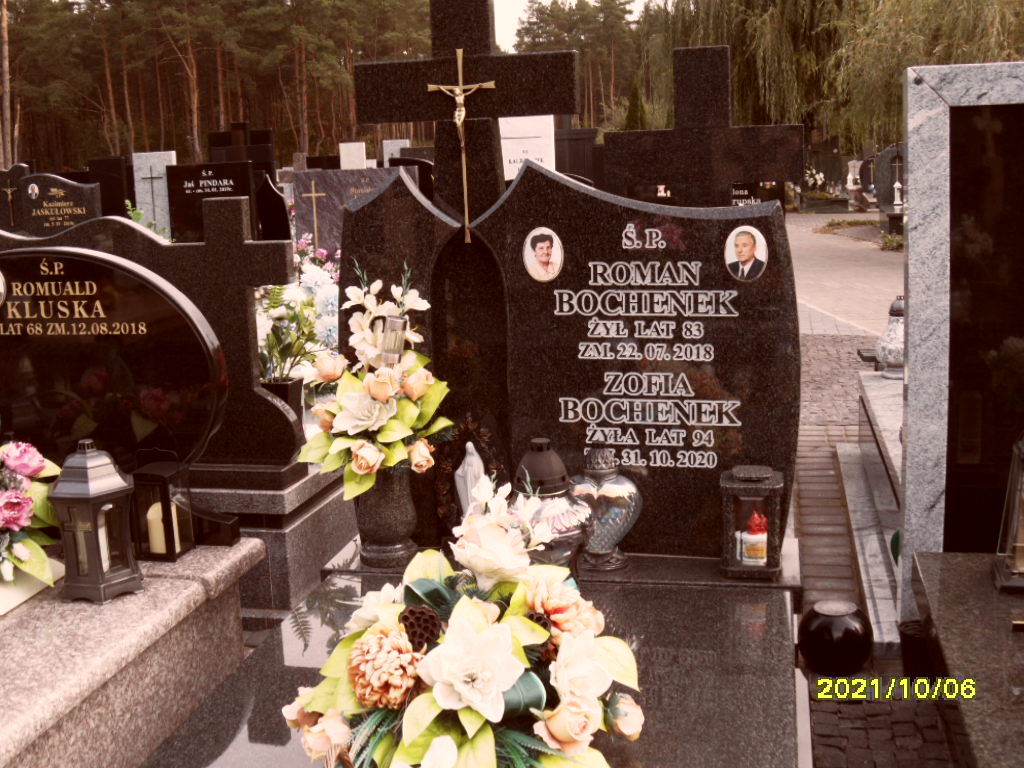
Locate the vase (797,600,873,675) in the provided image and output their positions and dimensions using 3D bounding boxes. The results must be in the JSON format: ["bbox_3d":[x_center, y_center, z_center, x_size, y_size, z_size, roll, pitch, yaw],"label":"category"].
[{"bbox_3d":[0.793,0.612,2.897,0.182,0.165,0.182,0,11,13],"label":"vase"}]

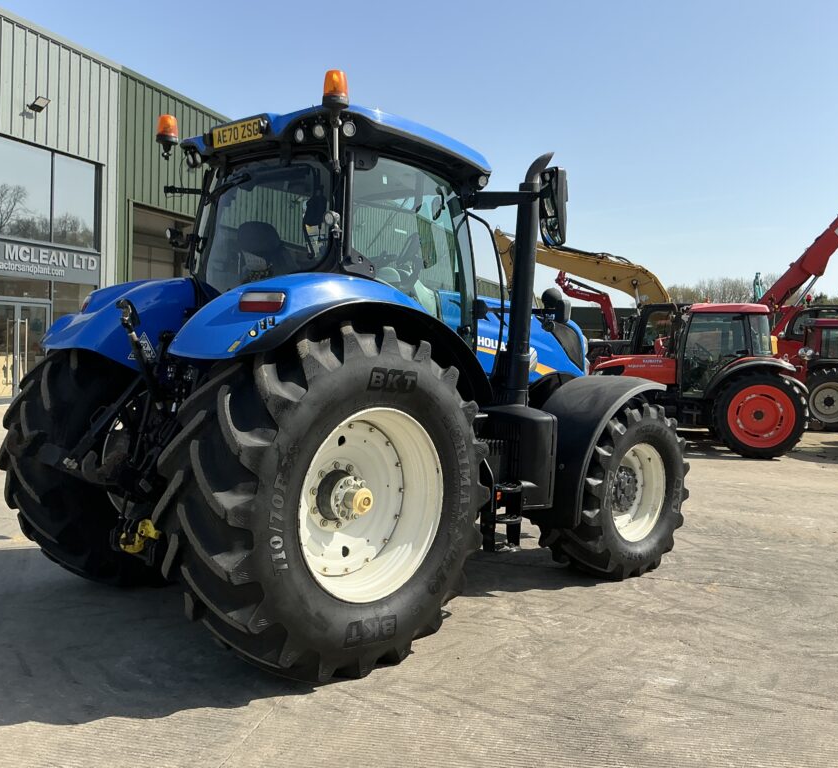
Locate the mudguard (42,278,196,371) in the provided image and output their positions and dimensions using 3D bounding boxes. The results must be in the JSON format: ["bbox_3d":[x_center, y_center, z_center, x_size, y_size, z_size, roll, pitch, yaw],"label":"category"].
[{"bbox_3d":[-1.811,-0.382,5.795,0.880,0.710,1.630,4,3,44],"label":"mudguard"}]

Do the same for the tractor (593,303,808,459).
[{"bbox_3d":[5.366,-0.135,15.850,4.100,2.720,2.000,3,3,26],"label":"tractor"}]

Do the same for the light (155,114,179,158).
[{"bbox_3d":[-1.741,-1.713,5.733,0.150,0.290,0.150,4,3,44],"label":"light"}]

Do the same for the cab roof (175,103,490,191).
[{"bbox_3d":[-0.583,-1.576,5.733,1.600,0.370,1.660,4,3,44],"label":"cab roof"}]

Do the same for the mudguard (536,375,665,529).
[{"bbox_3d":[1.356,0.464,6.426,0.550,1.040,1.230,4,3,44],"label":"mudguard"}]

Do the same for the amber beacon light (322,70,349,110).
[{"bbox_3d":[-0.457,-1.607,4.534,0.147,0.225,0.147,2,2,0],"label":"amber beacon light"}]

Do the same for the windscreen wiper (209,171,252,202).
[{"bbox_3d":[-1.241,-1.281,5.416,0.540,0.160,0.100,4,3,44],"label":"windscreen wiper"}]

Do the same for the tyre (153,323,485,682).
[{"bbox_3d":[-0.451,0.585,4.579,0.710,1.885,1.930,4,3,44],"label":"tyre"}]

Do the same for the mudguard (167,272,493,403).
[{"bbox_3d":[-0.438,-0.253,4.597,0.800,0.720,1.800,4,3,44],"label":"mudguard"}]

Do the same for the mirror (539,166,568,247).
[{"bbox_3d":[0.888,-1.175,5.483,0.100,0.510,0.230,1,3,-22],"label":"mirror"}]

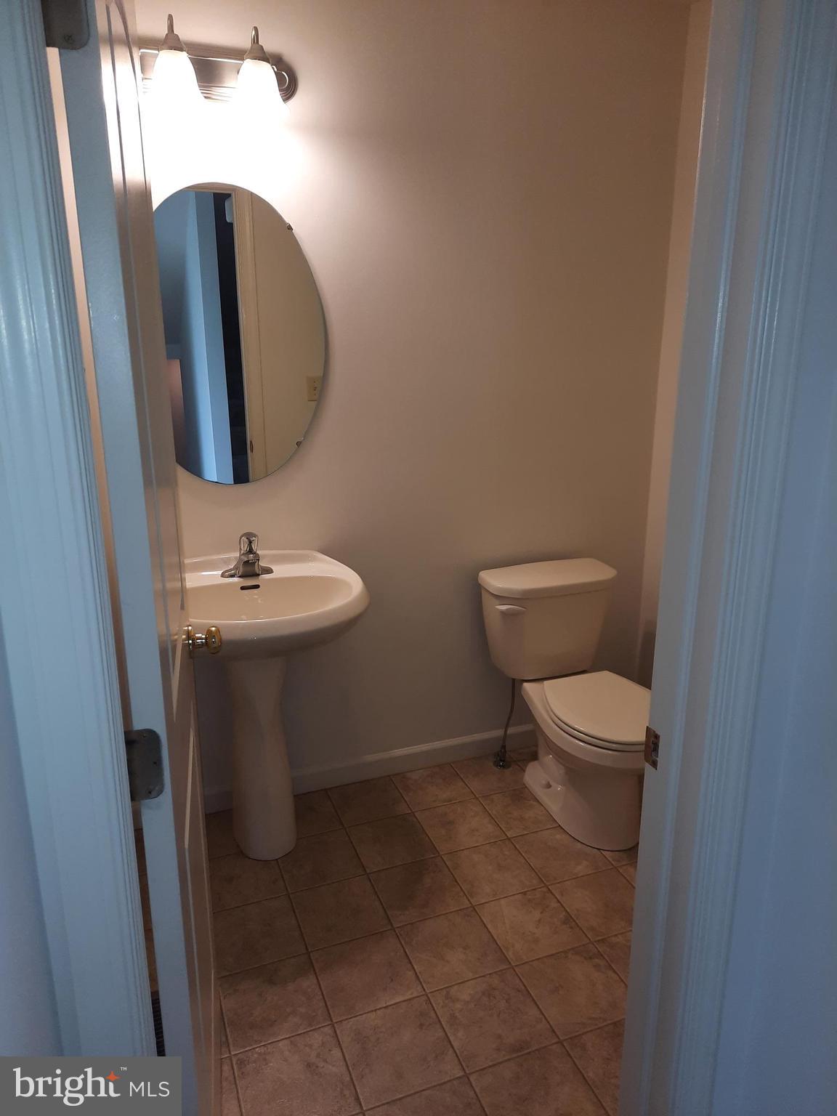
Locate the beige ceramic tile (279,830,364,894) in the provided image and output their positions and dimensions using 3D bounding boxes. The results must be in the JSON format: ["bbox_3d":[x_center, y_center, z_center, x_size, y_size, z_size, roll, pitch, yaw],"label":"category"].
[{"bbox_3d":[-0.296,0.903,2.405,0.227,0.010,0.227,-6,18,-20],"label":"beige ceramic tile"}]

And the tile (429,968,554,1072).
[{"bbox_3d":[0.170,1.067,1.867,0.227,0.010,0.227,-6,18,-20],"label":"tile"}]

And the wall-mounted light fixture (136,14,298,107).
[{"bbox_3d":[-0.495,-1.188,1.953,0.450,0.185,0.180,-6,18,-20],"label":"wall-mounted light fixture"}]

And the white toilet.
[{"bbox_3d":[0.532,0.463,2.554,0.455,0.718,0.705,-6,18,-20],"label":"white toilet"}]

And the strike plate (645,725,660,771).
[{"bbox_3d":[0.347,0.281,1.189,0.004,0.057,0.029,-6,18,-20],"label":"strike plate"}]

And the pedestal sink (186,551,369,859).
[{"bbox_3d":[-0.448,0.469,2.294,0.602,0.855,0.500,-6,18,-20],"label":"pedestal sink"}]

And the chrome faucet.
[{"bbox_3d":[-0.490,-0.007,2.315,0.153,0.125,0.135,-6,18,-20],"label":"chrome faucet"}]

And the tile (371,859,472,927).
[{"bbox_3d":[0.002,0.932,2.257,0.225,0.010,0.225,-6,18,-20],"label":"tile"}]

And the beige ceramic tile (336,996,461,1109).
[{"bbox_3d":[-0.045,1.091,1.787,0.227,0.010,0.227,-6,18,-20],"label":"beige ceramic tile"}]

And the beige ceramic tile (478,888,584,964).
[{"bbox_3d":[0.298,0.970,2.133,0.225,0.010,0.225,-6,18,-20],"label":"beige ceramic tile"}]

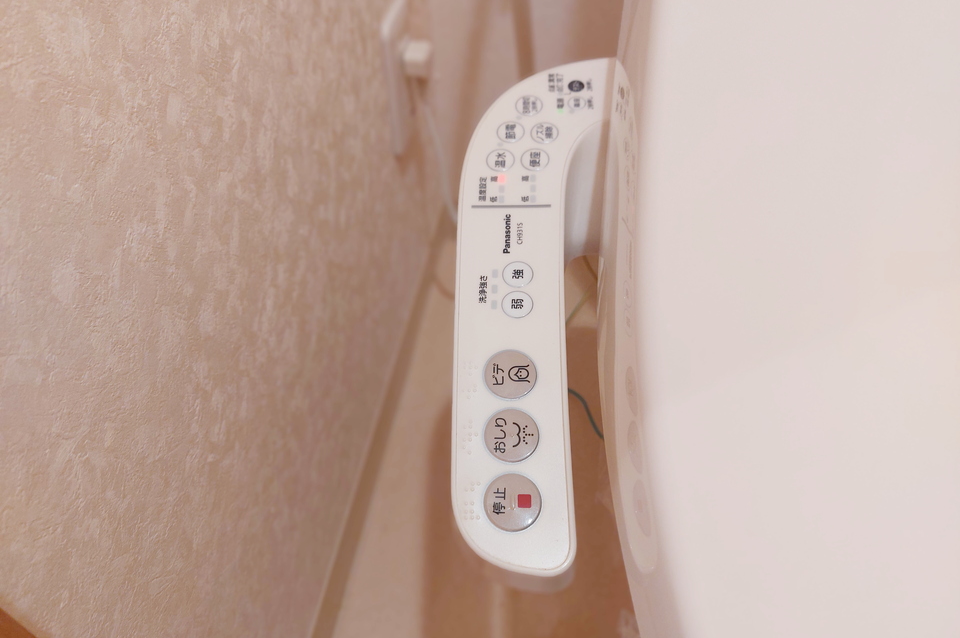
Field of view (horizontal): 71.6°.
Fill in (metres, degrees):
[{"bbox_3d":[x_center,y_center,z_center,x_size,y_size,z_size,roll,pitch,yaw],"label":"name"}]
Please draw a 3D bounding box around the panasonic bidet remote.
[{"bbox_3d":[0.033,-0.016,0.324,0.088,0.035,0.270,0,63,1],"label":"panasonic bidet remote"}]

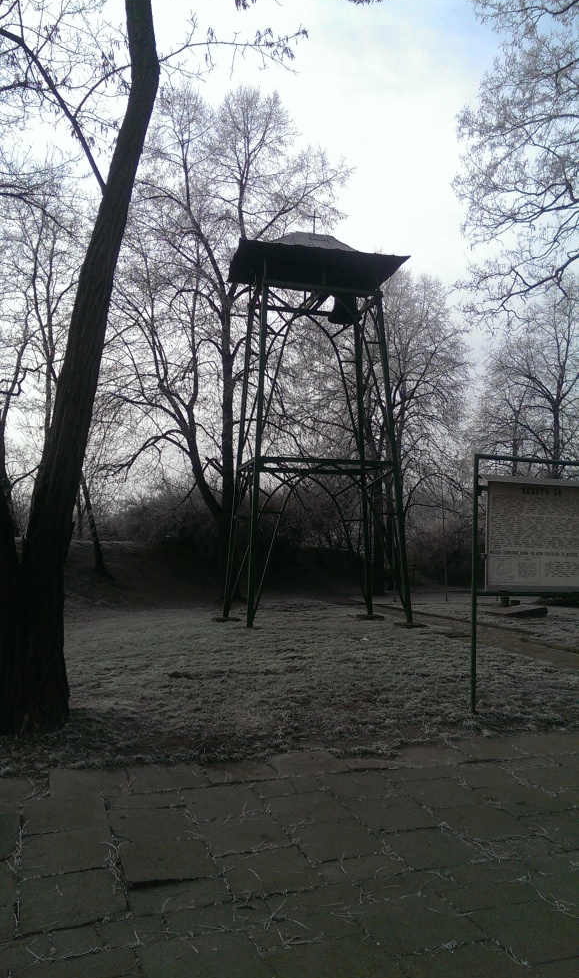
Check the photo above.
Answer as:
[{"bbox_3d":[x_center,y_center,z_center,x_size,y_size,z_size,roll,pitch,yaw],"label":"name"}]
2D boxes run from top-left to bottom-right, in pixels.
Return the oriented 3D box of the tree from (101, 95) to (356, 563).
[{"bbox_3d":[-1.826,-5.090,25.275,7.700,17.234,6.800,0,-5,0],"label":"tree"}]

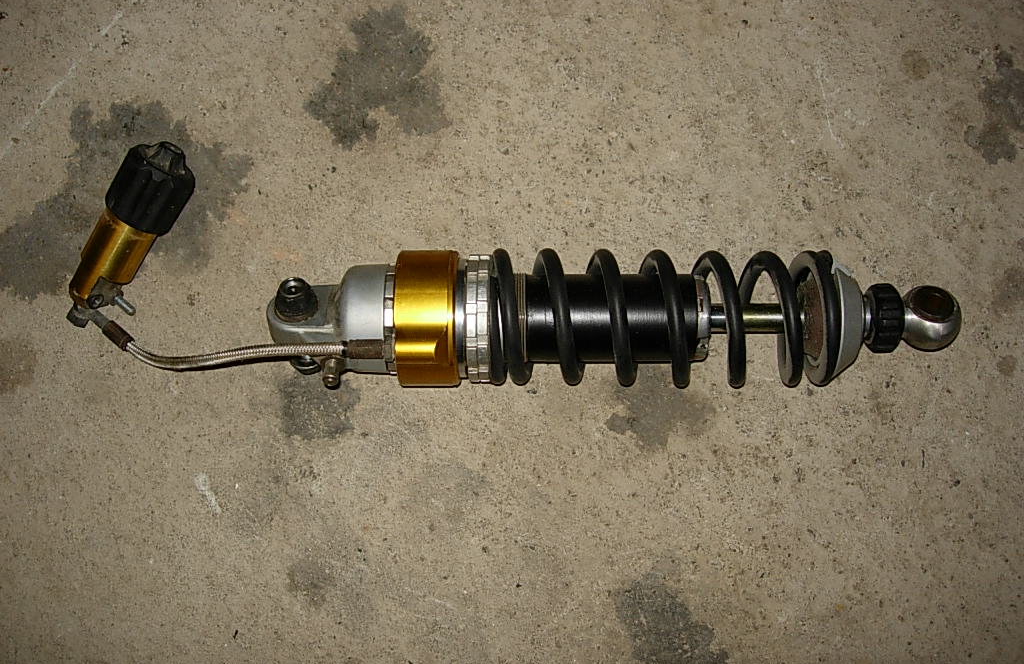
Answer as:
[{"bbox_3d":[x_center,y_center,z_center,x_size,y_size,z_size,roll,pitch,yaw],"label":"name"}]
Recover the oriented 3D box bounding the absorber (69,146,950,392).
[{"bbox_3d":[-0.003,-0.037,0.628,0.506,0.078,0.138,0,87,0],"label":"absorber"}]

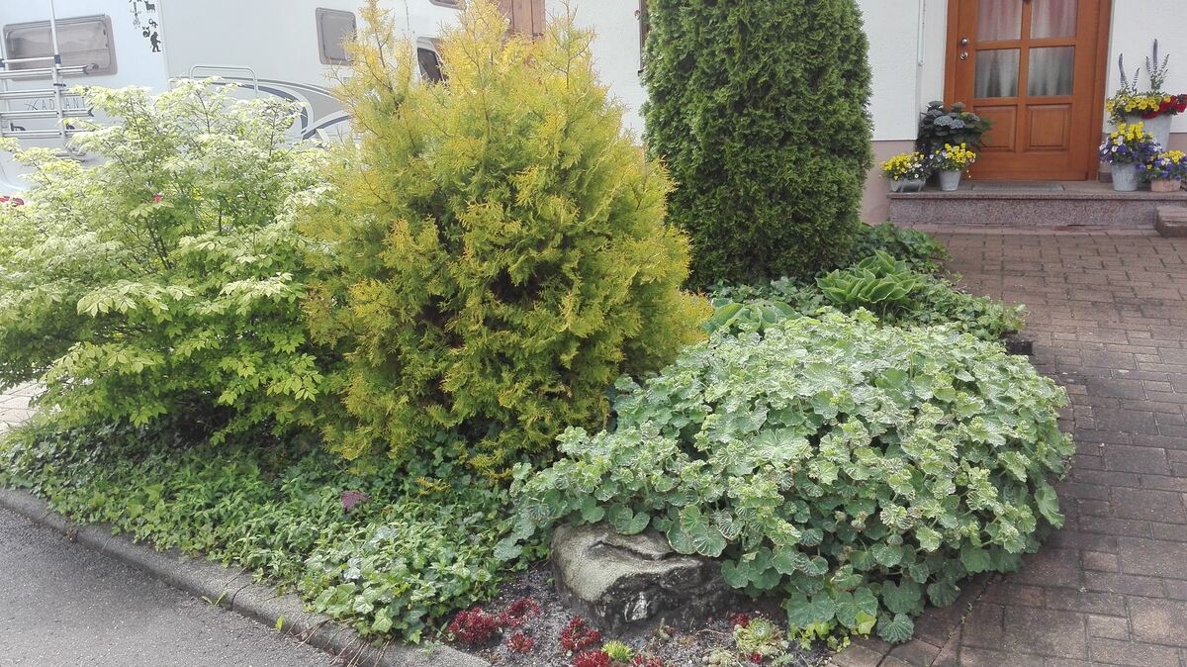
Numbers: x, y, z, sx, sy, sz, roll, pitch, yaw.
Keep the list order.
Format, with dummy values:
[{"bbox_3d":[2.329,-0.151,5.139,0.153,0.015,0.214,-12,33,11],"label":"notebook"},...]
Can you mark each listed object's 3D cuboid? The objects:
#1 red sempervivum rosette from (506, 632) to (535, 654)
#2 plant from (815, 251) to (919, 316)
[{"bbox_3d":[-0.210,0.895,2.460,0.080,0.040,0.078,-2,11,0],"label":"red sempervivum rosette"},{"bbox_3d":[1.470,-0.270,4.560,0.550,0.320,0.500,-2,11,0],"label":"plant"}]

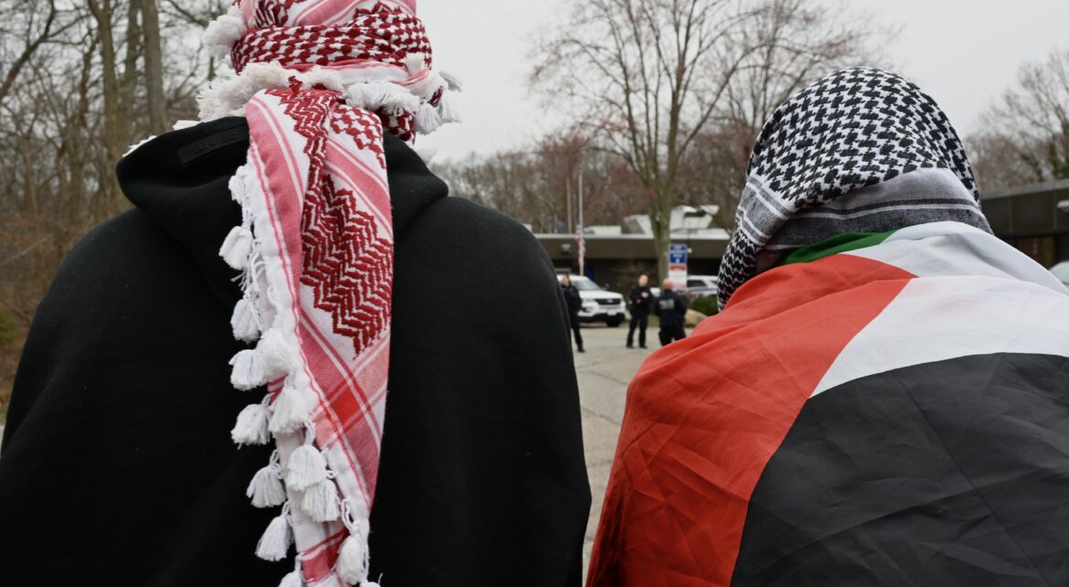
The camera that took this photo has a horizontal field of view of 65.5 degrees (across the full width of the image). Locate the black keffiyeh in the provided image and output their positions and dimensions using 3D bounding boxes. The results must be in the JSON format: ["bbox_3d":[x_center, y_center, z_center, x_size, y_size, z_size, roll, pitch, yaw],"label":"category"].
[{"bbox_3d":[0.355,-0.100,0.940,0.300,0.310,0.300,0,1,-5],"label":"black keffiyeh"}]

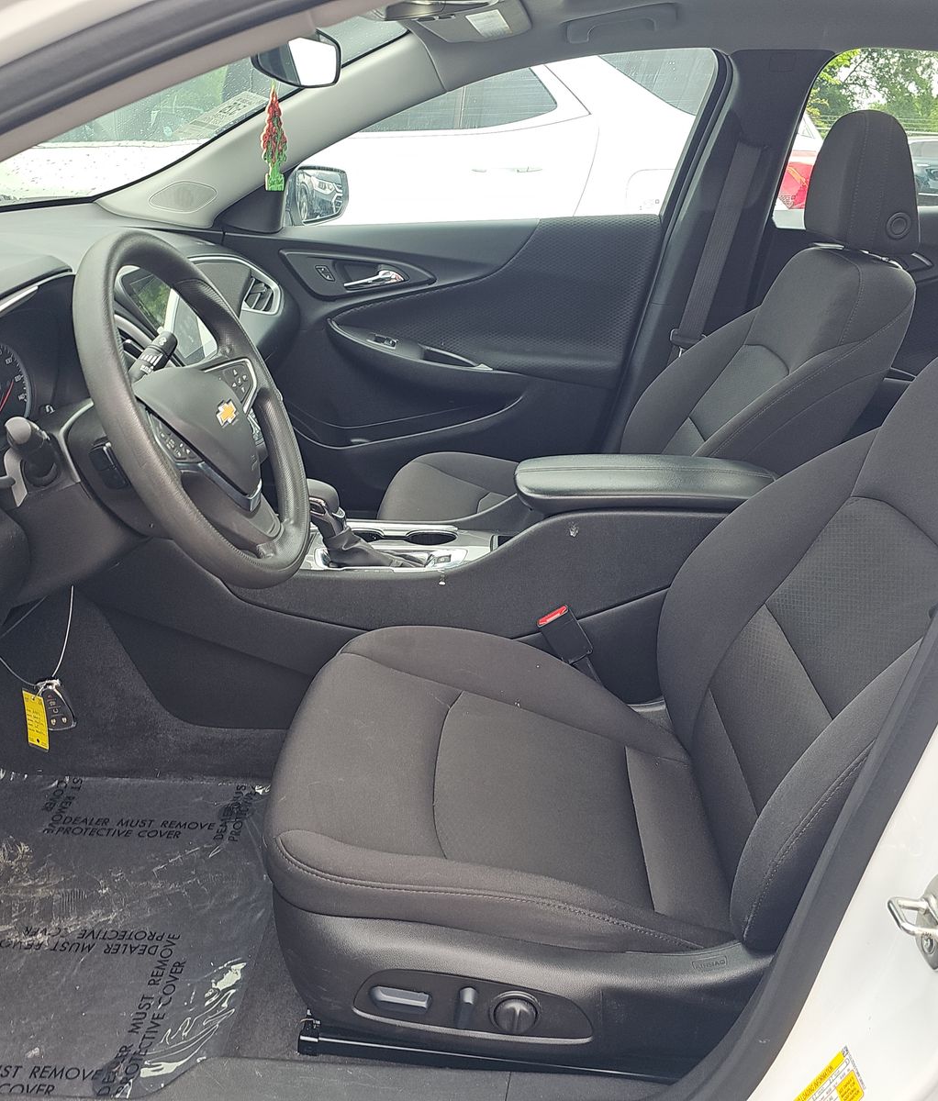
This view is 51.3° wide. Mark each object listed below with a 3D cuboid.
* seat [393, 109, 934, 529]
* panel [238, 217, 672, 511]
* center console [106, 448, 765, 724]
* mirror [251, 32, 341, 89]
[{"bbox_3d":[0.270,-0.273,1.708,0.843,0.929,0.542,3,24,3],"label":"seat"},{"bbox_3d":[-0.091,-0.375,2.068,0.944,0.677,0.126,3,24,3],"label":"panel"},{"bbox_3d":[-0.030,0.044,1.453,0.990,0.436,0.247,3,24,3],"label":"center console"},{"bbox_3d":[-0.208,-0.588,1.183,0.042,0.067,0.232,11,26,11],"label":"mirror"}]

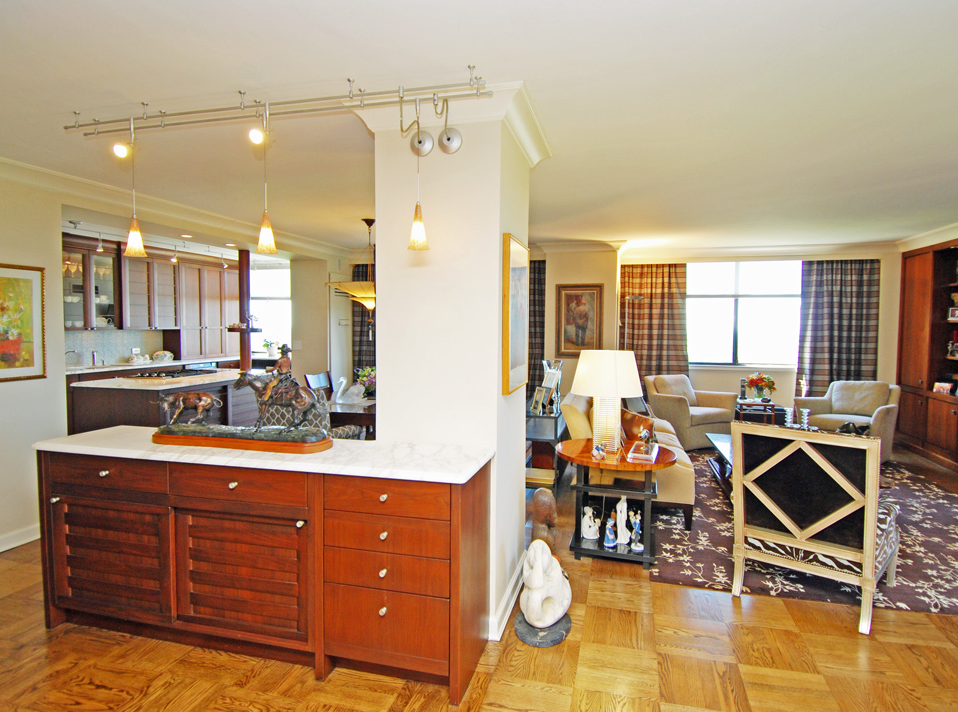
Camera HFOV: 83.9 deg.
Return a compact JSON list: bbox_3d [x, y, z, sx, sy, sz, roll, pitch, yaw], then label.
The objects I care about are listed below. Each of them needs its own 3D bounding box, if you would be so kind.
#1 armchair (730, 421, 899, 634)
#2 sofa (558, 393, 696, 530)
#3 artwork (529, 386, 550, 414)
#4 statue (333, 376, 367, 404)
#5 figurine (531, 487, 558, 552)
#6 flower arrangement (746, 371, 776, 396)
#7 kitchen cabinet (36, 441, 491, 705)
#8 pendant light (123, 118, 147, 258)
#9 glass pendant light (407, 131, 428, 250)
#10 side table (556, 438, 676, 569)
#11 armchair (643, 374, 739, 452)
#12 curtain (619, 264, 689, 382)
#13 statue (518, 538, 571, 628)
[{"bbox_3d":[1.821,0.811,2.894,0.650,0.960,0.710,3,4,41],"label":"armchair"},{"bbox_3d":[1.297,0.739,4.747,0.950,0.855,1.900,1,4,15],"label":"sofa"},{"bbox_3d":[0.496,0.362,4.417,0.030,0.210,0.155,14,-1,-19],"label":"artwork"},{"bbox_3d":[-1.139,0.304,4.725,0.250,0.237,0.160,1,4,12],"label":"statue"},{"bbox_3d":[0.387,1.018,3.130,0.160,0.510,0.200,-2,4,-34],"label":"figurine"},{"bbox_3d":[3.352,0.345,6.334,0.370,0.322,0.370,1,4,15],"label":"flower arrangement"},{"bbox_3d":[-0.999,0.857,2.449,2.070,0.884,0.485,1,4,15],"label":"kitchen cabinet"},{"bbox_3d":[-1.655,-0.803,2.568,0.088,0.655,0.088,1,4,15],"label":"pendant light"},{"bbox_3d":[-0.252,-0.683,2.202,0.088,0.488,0.088,0,3,0],"label":"glass pendant light"},{"bbox_3d":[0.886,0.939,3.483,0.740,0.655,0.740,1,3,15],"label":"side table"},{"bbox_3d":[2.666,0.687,6.722,0.810,0.810,0.770,-1,4,-20],"label":"armchair"},{"bbox_3d":[2.372,-0.093,7.225,0.870,2.290,0.130,1,3,15],"label":"curtain"},{"bbox_3d":[0.314,1.076,2.527,0.240,0.410,0.200,1,3,15],"label":"statue"}]

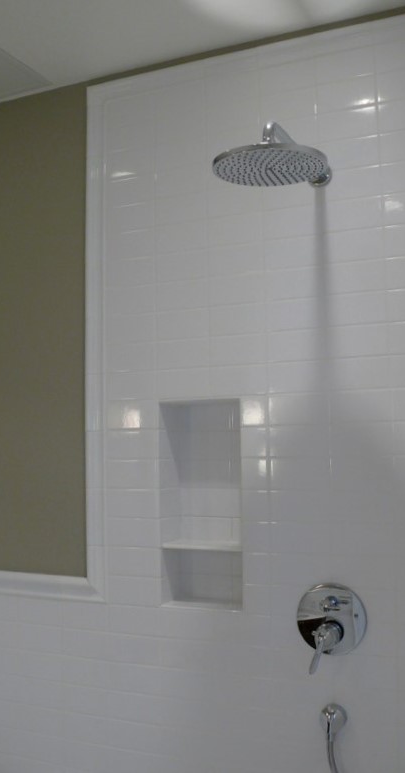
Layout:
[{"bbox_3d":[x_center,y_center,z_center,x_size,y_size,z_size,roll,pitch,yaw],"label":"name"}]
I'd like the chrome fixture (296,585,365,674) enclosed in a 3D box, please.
[{"bbox_3d":[0.288,0.557,1.798,0.170,0.192,0.082,-3,-6,24],"label":"chrome fixture"}]

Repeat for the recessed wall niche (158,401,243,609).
[{"bbox_3d":[0.016,0.306,2.053,0.230,0.538,0.102,-3,-6,24],"label":"recessed wall niche"}]

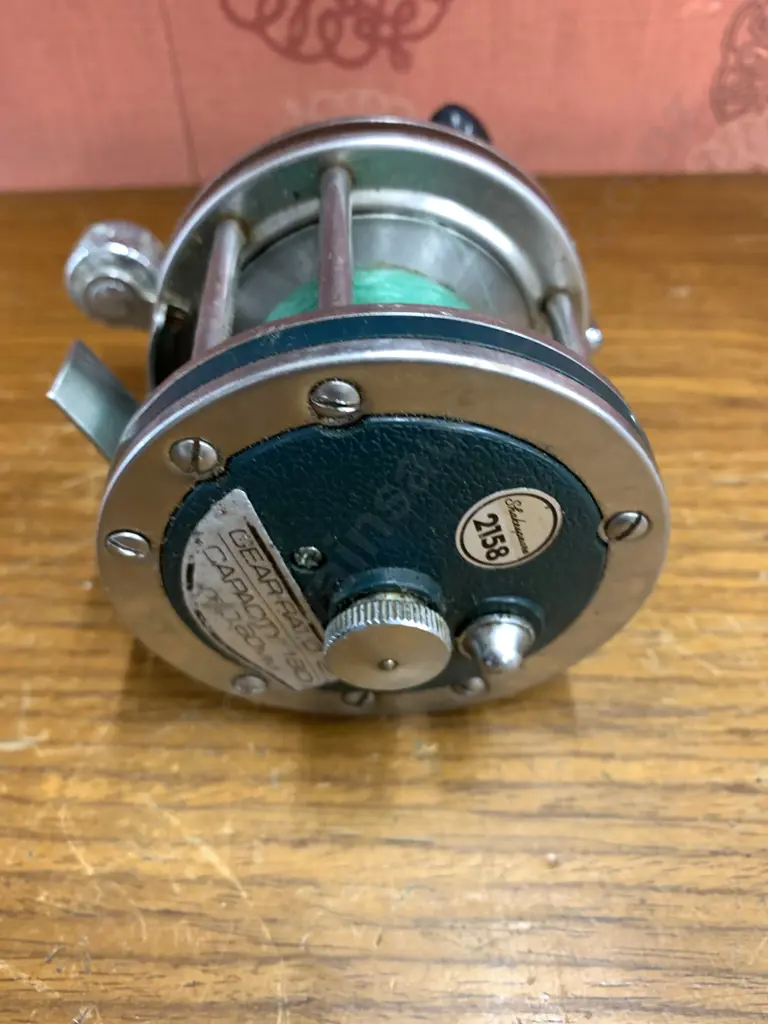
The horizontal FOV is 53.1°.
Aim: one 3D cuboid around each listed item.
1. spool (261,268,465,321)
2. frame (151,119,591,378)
[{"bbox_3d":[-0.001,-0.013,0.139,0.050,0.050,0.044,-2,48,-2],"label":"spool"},{"bbox_3d":[-0.001,-0.016,0.141,0.086,0.086,0.058,-2,48,-2],"label":"frame"}]

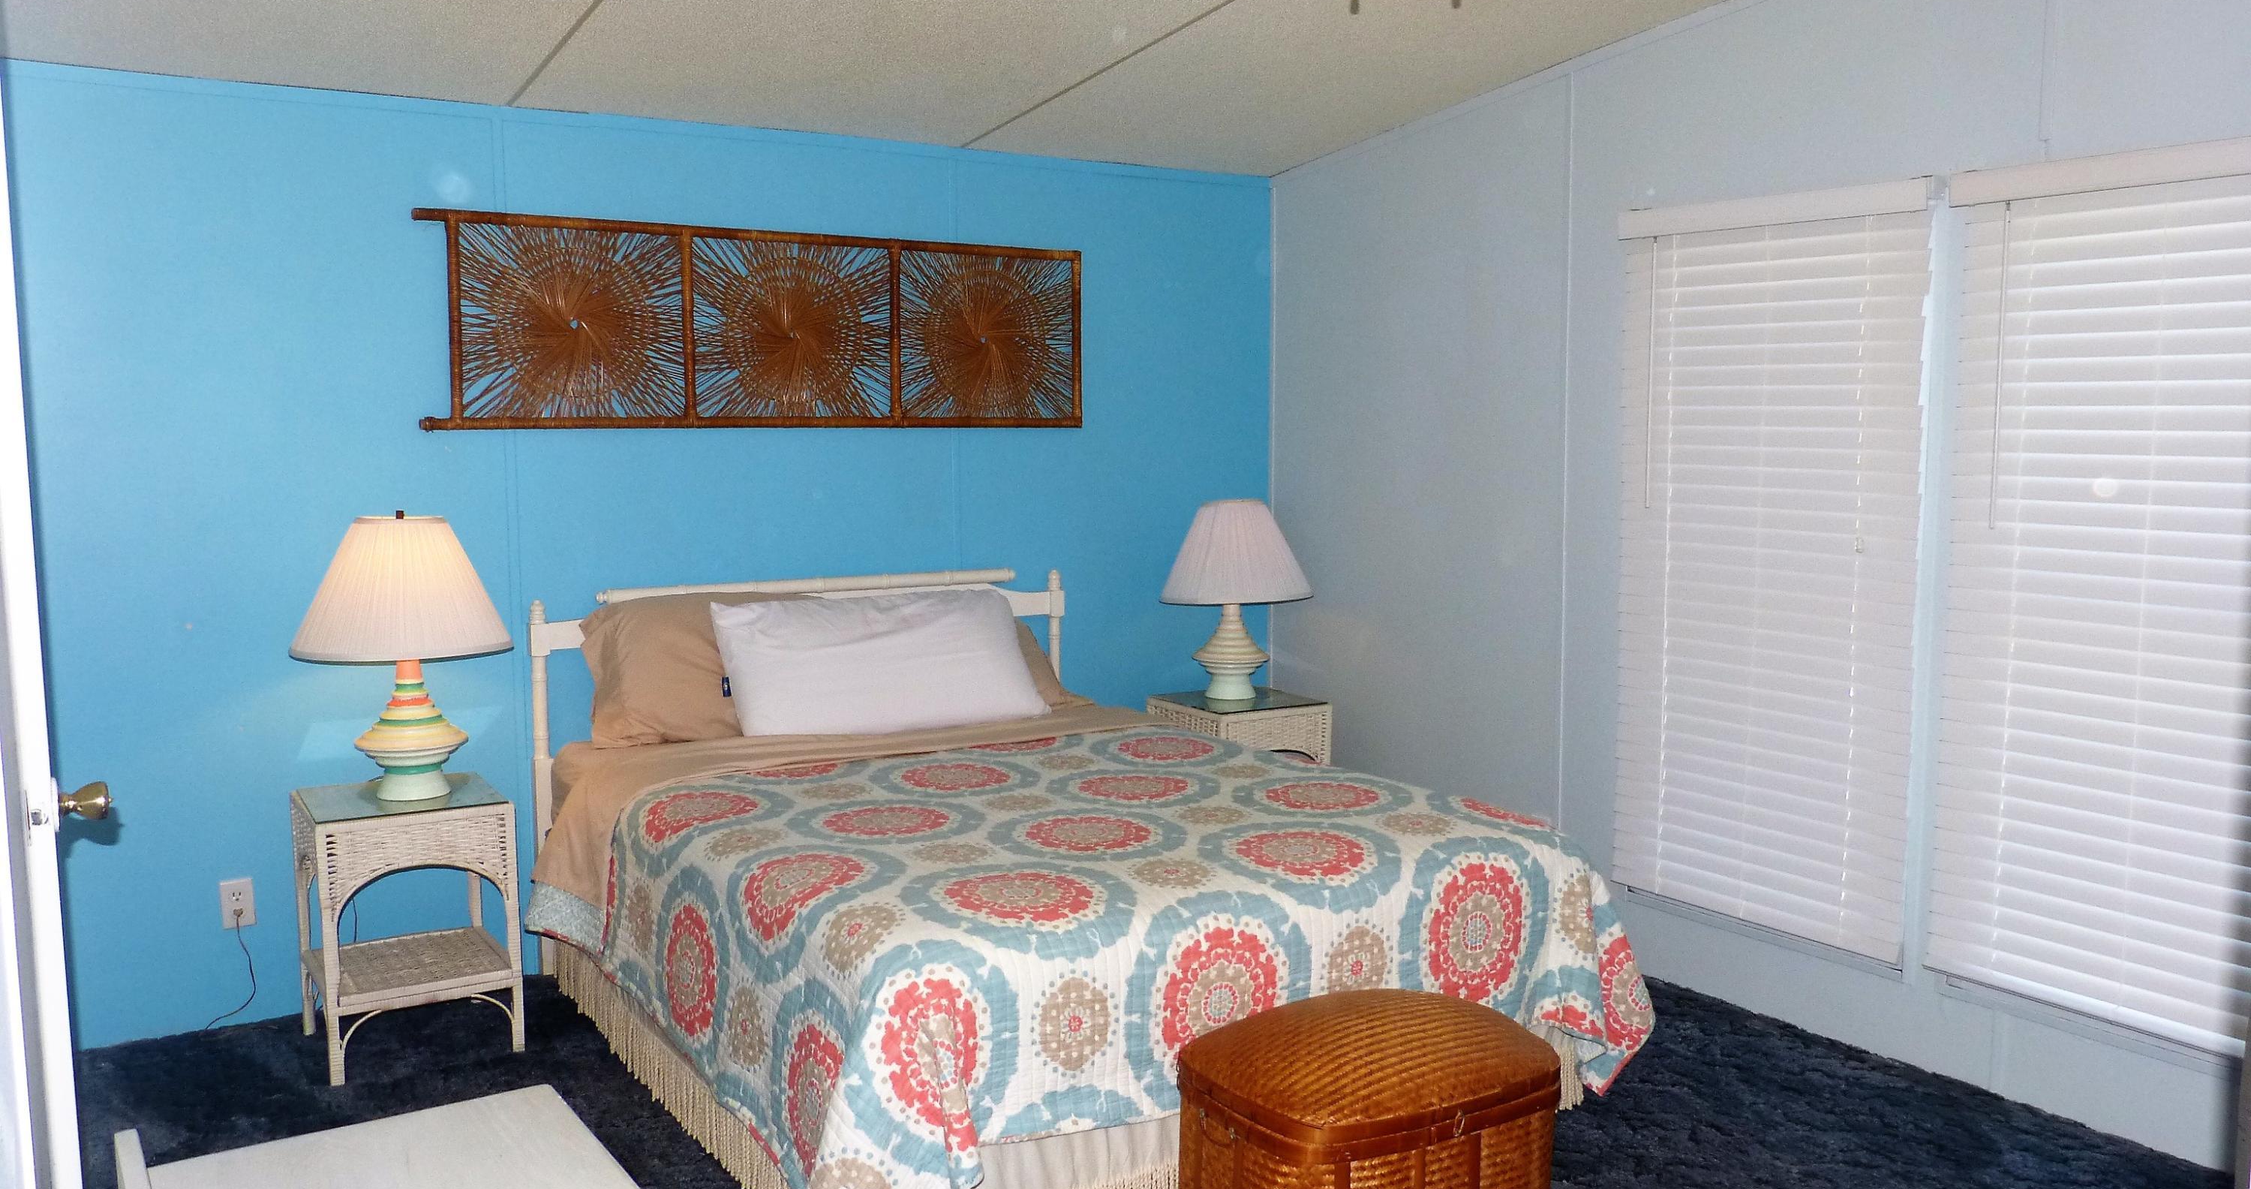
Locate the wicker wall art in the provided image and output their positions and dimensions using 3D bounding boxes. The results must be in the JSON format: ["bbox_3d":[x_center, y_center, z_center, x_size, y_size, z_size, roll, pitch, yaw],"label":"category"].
[{"bbox_3d":[-0.893,-0.694,4.305,1.827,0.510,0.035,-4,7,-33],"label":"wicker wall art"}]

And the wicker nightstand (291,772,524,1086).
[{"bbox_3d":[-1.602,0.727,3.630,0.400,0.570,0.365,-4,7,-33],"label":"wicker nightstand"}]

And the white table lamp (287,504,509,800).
[{"bbox_3d":[-1.587,0.135,3.591,0.450,0.635,0.450,-4,7,-33],"label":"white table lamp"}]

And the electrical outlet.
[{"bbox_3d":[-2.030,0.707,3.723,0.069,0.114,0.012,-4,7,-33],"label":"electrical outlet"}]

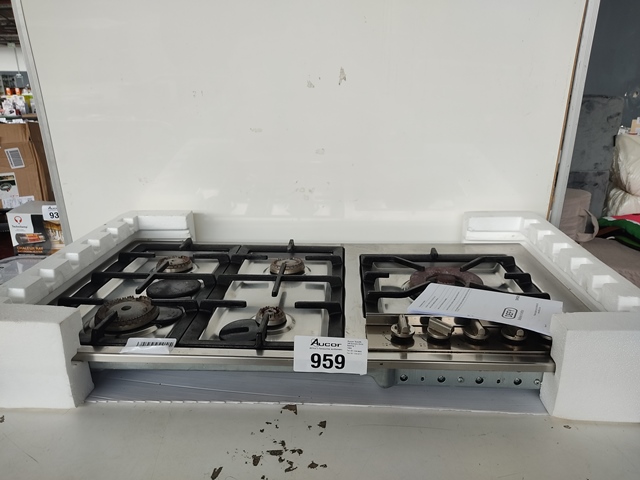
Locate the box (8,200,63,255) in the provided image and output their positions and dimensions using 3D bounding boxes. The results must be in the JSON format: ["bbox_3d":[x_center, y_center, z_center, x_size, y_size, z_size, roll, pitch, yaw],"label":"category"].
[{"bbox_3d":[-0.879,-0.039,1.671,0.280,0.152,0.172,0,18,2],"label":"box"}]

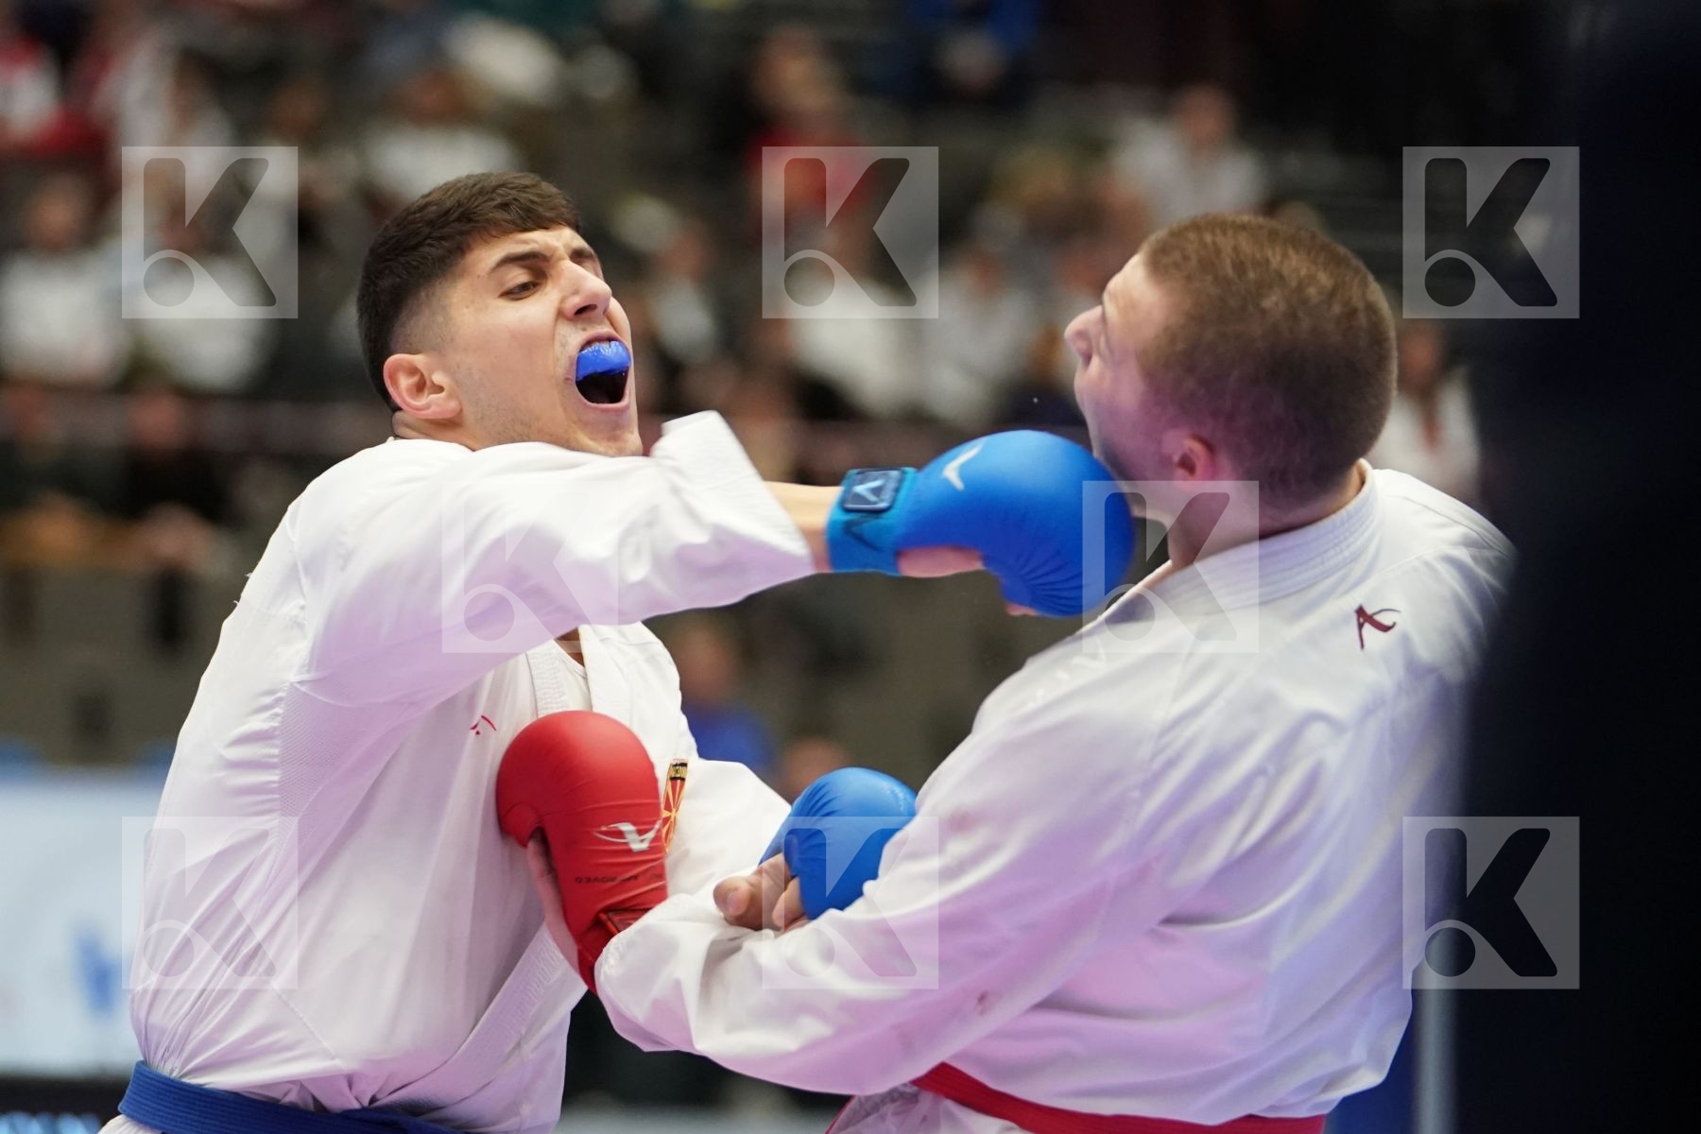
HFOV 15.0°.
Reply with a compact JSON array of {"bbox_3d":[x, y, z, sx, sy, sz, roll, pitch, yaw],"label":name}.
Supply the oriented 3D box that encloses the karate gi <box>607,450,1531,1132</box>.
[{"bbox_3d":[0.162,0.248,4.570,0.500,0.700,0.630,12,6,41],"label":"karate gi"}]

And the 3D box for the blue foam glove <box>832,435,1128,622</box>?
[{"bbox_3d":[0.092,-0.030,4.560,0.212,0.132,0.120,-2,12,-8],"label":"blue foam glove"}]

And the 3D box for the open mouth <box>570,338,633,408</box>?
[{"bbox_3d":[-0.175,-0.137,4.559,0.052,0.051,0.030,-9,-8,-40],"label":"open mouth"}]

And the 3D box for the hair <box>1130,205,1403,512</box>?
[{"bbox_3d":[0.293,-0.144,4.550,0.192,0.205,0.168,25,30,35],"label":"hair"}]

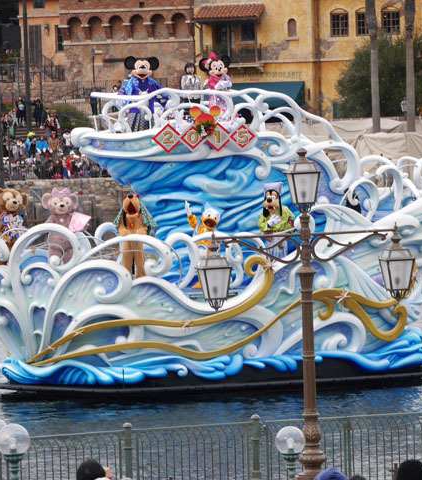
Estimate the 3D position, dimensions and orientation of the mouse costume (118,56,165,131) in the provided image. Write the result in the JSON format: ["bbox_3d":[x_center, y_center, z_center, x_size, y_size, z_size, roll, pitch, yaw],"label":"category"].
[{"bbox_3d":[-1.424,-2.979,79.200,0.960,1.676,0.620,-3,2,-3],"label":"mouse costume"}]

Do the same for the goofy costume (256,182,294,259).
[{"bbox_3d":[1.343,-0.134,78.700,0.780,2.110,0.620,-2,2,7],"label":"goofy costume"}]

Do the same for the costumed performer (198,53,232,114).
[{"bbox_3d":[0.073,-3.046,79.200,0.700,1.707,0.600,-3,2,-17],"label":"costumed performer"}]

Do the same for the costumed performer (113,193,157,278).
[{"bbox_3d":[-1.550,-0.062,78.200,0.880,1.829,0.650,-2,2,0],"label":"costumed performer"}]

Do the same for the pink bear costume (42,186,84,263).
[{"bbox_3d":[-3.088,-0.224,79.200,0.850,1.696,0.650,-3,2,-7],"label":"pink bear costume"}]

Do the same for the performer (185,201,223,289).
[{"bbox_3d":[-0.133,0.107,77.800,0.770,1.810,0.620,-2,2,5],"label":"performer"}]

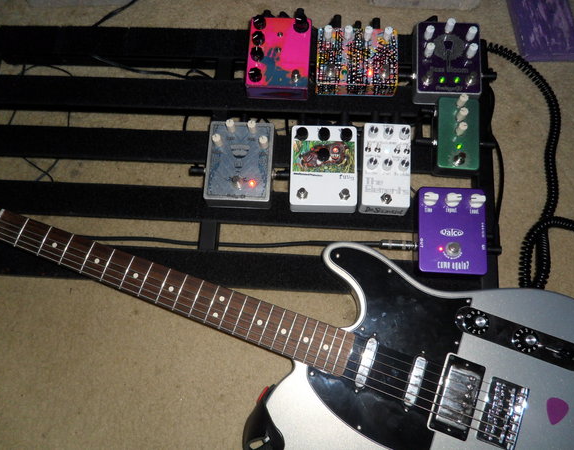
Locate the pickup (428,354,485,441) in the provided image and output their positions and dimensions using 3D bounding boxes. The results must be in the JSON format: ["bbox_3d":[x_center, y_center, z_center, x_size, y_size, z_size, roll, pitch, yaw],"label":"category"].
[{"bbox_3d":[0.204,0.205,0.557,0.045,0.016,0.089,19,77,8],"label":"pickup"}]

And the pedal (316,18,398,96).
[{"bbox_3d":[0.105,-0.249,0.704,0.121,0.049,0.096,2,77,4],"label":"pedal"}]

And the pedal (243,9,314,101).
[{"bbox_3d":[-0.011,-0.258,0.713,0.094,0.049,0.119,3,77,4],"label":"pedal"}]

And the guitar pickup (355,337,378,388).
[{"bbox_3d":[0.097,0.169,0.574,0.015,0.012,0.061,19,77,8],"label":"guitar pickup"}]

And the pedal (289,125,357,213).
[{"bbox_3d":[0.053,-0.082,0.670,0.095,0.048,0.120,1,77,4],"label":"pedal"}]

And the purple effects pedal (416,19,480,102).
[{"bbox_3d":[0.239,-0.246,0.694,0.094,0.051,0.119,3,78,4],"label":"purple effects pedal"}]

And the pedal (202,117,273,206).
[{"bbox_3d":[-0.067,-0.090,0.678,0.095,0.050,0.121,3,77,4],"label":"pedal"}]

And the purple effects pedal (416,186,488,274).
[{"bbox_3d":[0.224,0.009,0.639,0.093,0.048,0.119,3,78,4],"label":"purple effects pedal"}]

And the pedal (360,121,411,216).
[{"bbox_3d":[0.140,-0.081,0.664,0.068,0.050,0.123,3,78,4],"label":"pedal"}]

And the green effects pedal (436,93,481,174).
[{"bbox_3d":[0.245,-0.130,0.670,0.060,0.047,0.111,4,78,4],"label":"green effects pedal"}]

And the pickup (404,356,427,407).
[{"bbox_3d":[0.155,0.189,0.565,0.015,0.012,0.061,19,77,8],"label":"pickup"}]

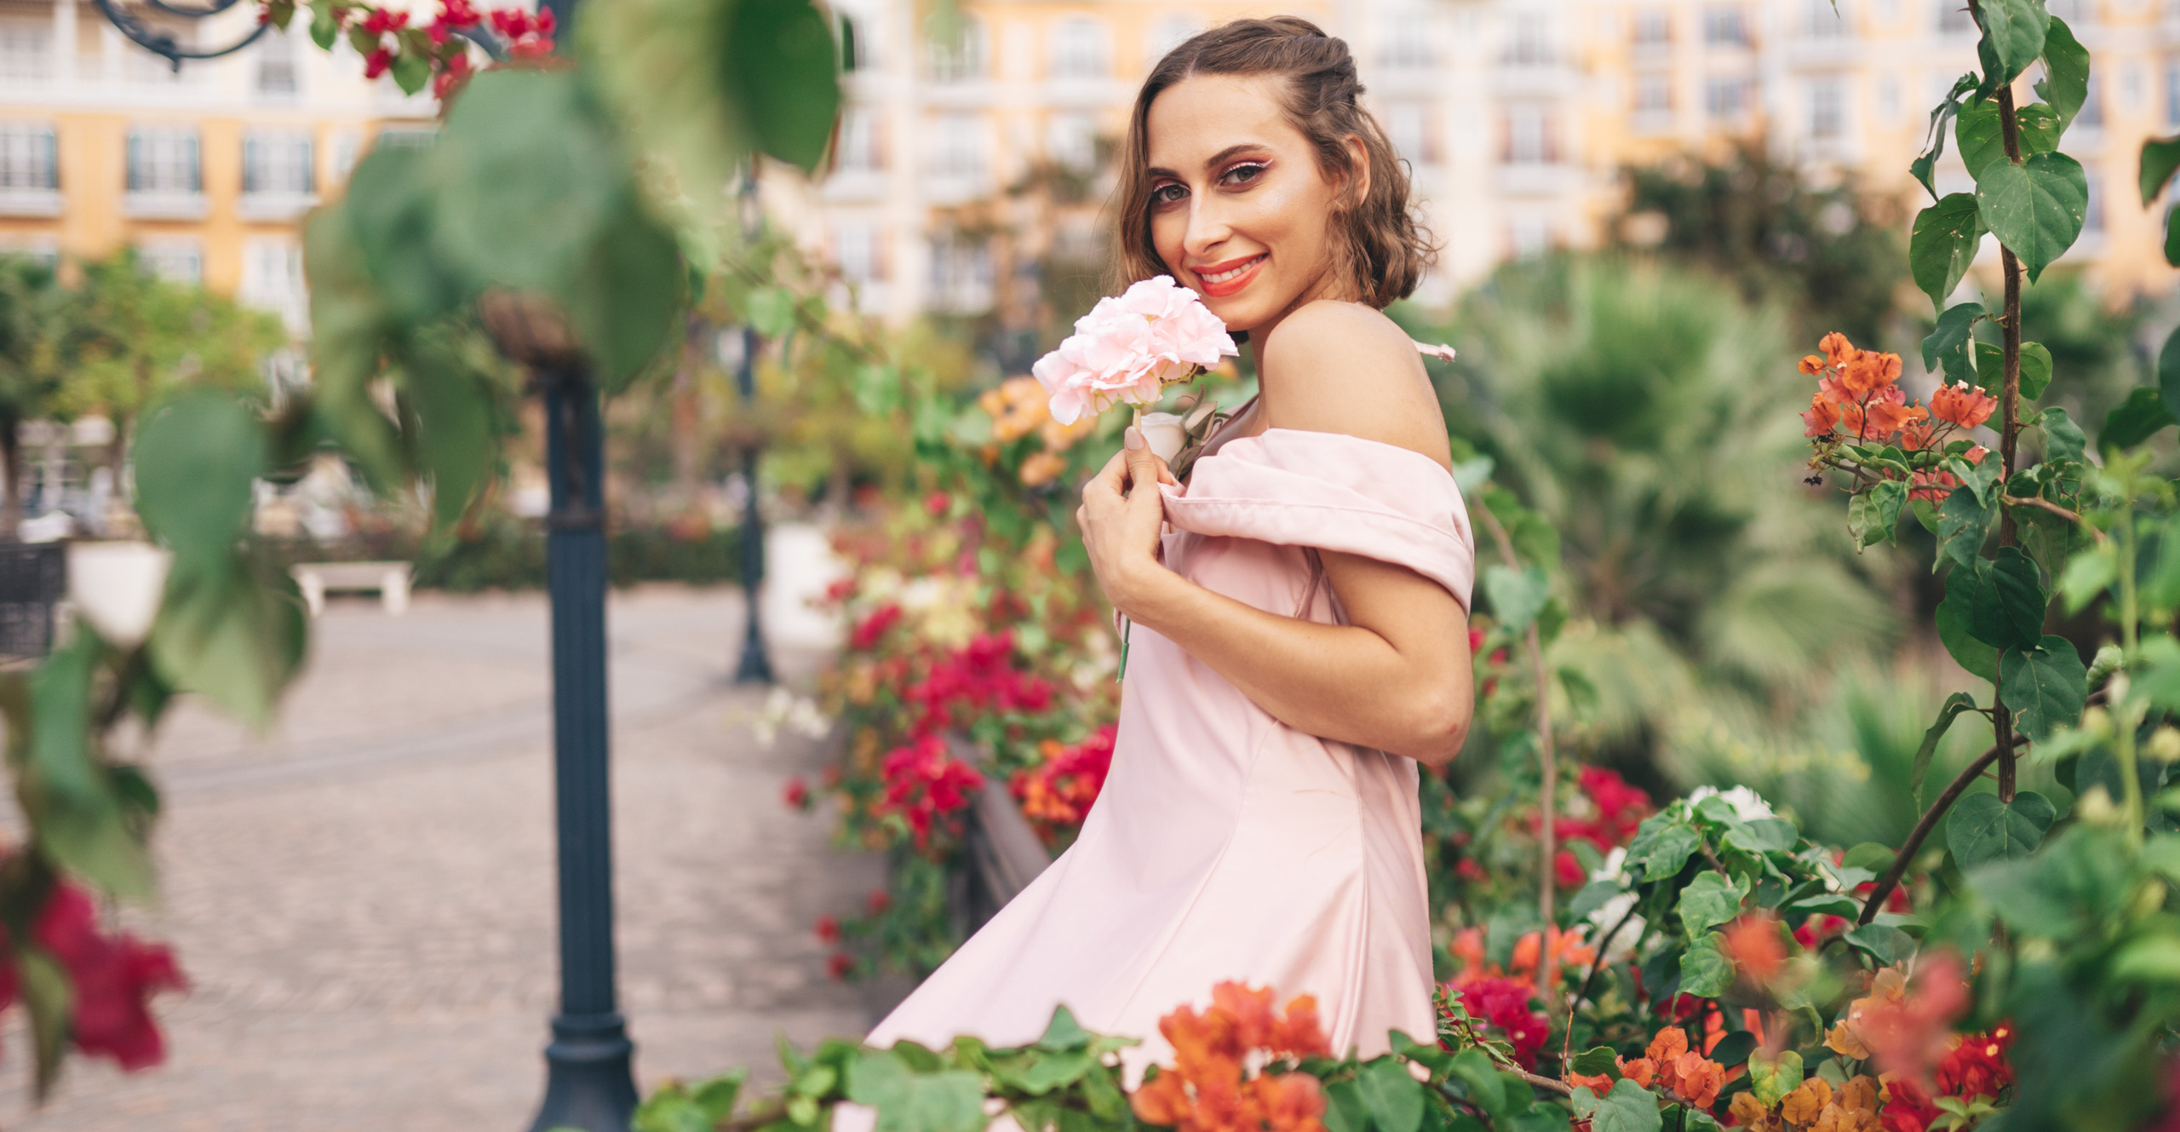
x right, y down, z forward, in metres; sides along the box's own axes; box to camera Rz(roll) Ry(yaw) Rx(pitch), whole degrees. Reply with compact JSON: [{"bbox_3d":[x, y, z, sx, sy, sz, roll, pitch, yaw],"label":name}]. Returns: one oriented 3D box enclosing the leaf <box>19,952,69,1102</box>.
[{"bbox_3d":[-0.370,0.162,0.750,0.020,0.053,0.022,-5,-4,41],"label":"leaf"}]

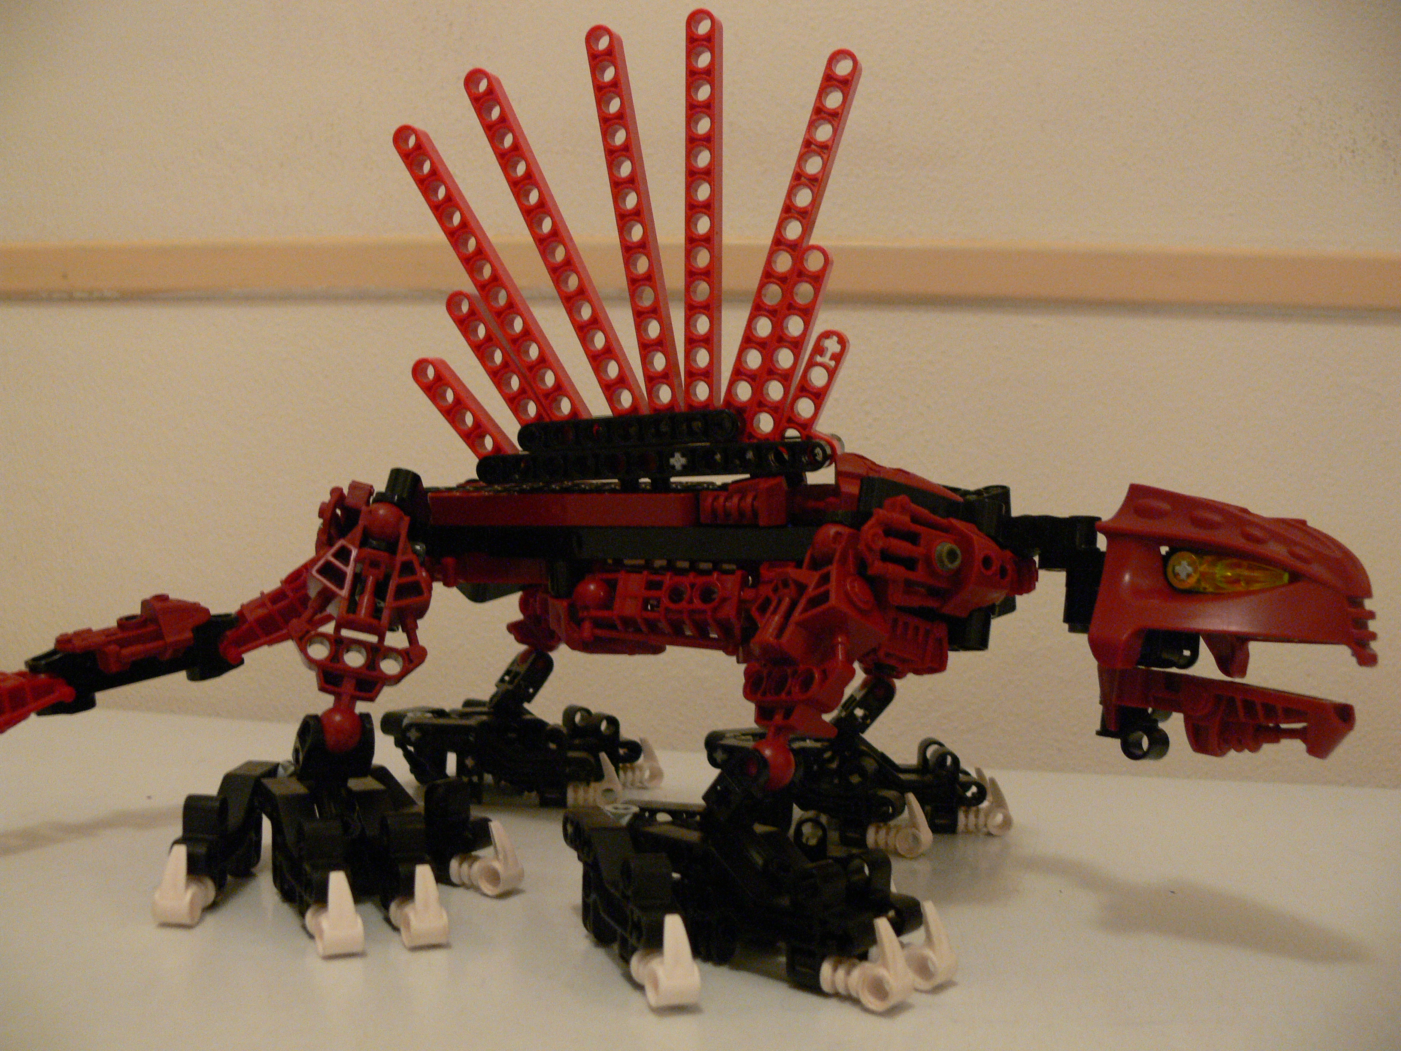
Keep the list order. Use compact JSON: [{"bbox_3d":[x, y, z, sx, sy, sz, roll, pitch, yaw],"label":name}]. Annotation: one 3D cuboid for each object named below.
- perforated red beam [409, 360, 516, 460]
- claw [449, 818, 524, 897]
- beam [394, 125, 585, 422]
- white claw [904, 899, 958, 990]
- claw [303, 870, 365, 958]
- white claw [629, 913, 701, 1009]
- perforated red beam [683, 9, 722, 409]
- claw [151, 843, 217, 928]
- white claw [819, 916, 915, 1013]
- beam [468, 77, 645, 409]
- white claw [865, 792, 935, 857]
[{"bbox_3d":[-0.059,-0.027,0.363,0.007,0.040,0.008,-41,-8,12],"label":"perforated red beam"},{"bbox_3d":[-0.048,0.076,0.323,0.015,0.015,0.008,2,0,23],"label":"claw"},{"bbox_3d":[-0.049,-0.057,0.355,0.008,0.104,0.008,-32,-8,11],"label":"beam"},{"bbox_3d":[0.041,0.080,0.272,0.016,0.016,0.008,3,1,16],"label":"white claw"},{"bbox_3d":[-0.072,0.075,0.277,0.008,0.016,0.016,2,1,-29],"label":"claw"},{"bbox_3d":[-0.006,0.077,0.255,0.008,0.015,0.015,2,0,-19],"label":"white claw"},{"bbox_3d":[0.001,-0.073,0.346,0.007,0.104,0.008,1,2,14],"label":"perforated red beam"},{"bbox_3d":[-0.106,0.073,0.292,0.008,0.016,0.016,2,1,2],"label":"claw"},{"bbox_3d":[0.031,0.078,0.255,0.015,0.015,0.008,2,0,37],"label":"white claw"},{"bbox_3d":[-0.035,-0.067,0.352,0.008,0.104,0.008,-26,-6,12],"label":"beam"},{"bbox_3d":[0.053,0.079,0.375,0.016,0.016,0.008,3,1,29],"label":"white claw"}]

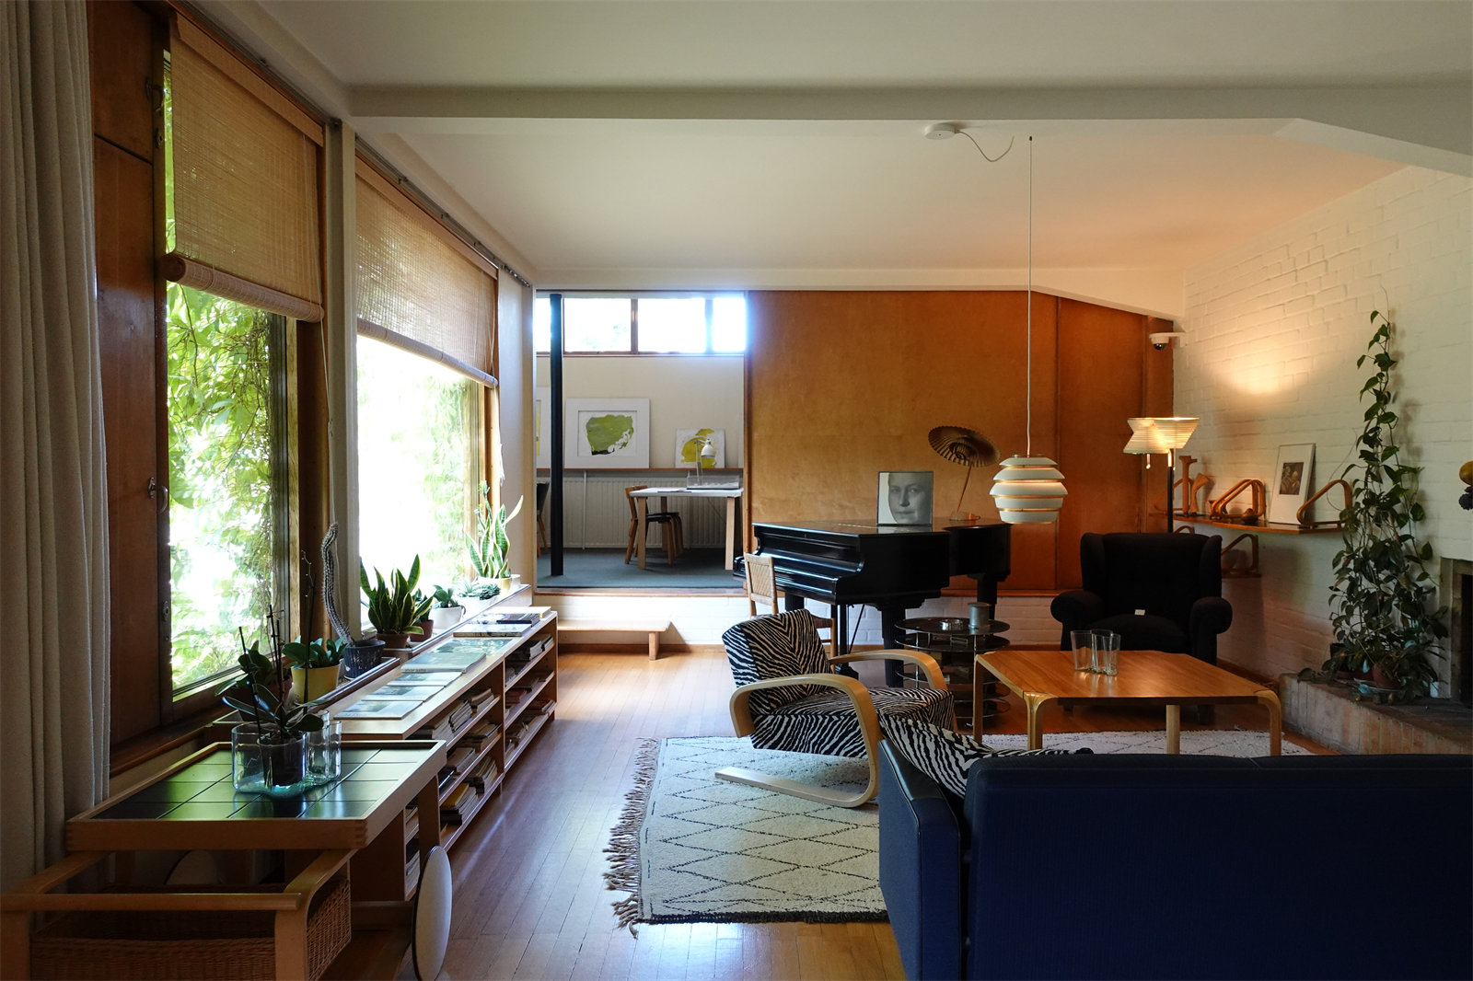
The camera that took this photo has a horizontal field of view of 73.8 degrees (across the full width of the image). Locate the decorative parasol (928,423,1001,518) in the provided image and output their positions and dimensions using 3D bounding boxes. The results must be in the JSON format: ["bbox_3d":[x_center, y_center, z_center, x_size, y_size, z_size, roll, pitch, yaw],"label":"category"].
[{"bbox_3d":[1.582,-0.124,6.789,0.490,0.655,0.480,0,1,0],"label":"decorative parasol"}]

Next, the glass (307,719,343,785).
[{"bbox_3d":[-1.072,0.672,2.561,0.090,0.153,0.090,0,1,0],"label":"glass"}]

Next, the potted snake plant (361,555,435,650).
[{"bbox_3d":[-1.427,0.466,4.152,0.300,0.390,0.270,0,1,0],"label":"potted snake plant"}]

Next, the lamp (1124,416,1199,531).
[{"bbox_3d":[2.750,0.372,6.343,0.480,1.700,0.460,0,1,0],"label":"lamp"}]

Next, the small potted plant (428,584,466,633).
[{"bbox_3d":[-1.272,0.507,4.312,0.150,0.195,0.150,0,1,0],"label":"small potted plant"}]

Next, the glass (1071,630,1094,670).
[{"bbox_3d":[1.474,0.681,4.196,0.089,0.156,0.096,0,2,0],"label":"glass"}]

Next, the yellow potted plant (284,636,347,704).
[{"bbox_3d":[-1.380,0.580,3.244,0.190,0.210,0.180,0,1,0],"label":"yellow potted plant"}]

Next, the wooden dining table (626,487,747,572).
[{"bbox_3d":[-0.445,0.362,10.311,1.050,0.727,2.380,0,1,0],"label":"wooden dining table"}]

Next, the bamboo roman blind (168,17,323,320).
[{"bbox_3d":[-1.543,-0.976,3.177,0.085,0.740,0.980,0,1,0],"label":"bamboo roman blind"}]

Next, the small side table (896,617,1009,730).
[{"bbox_3d":[1.174,0.990,5.369,0.610,0.500,0.610,0,1,0],"label":"small side table"}]

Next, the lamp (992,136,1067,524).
[{"bbox_3d":[1.248,-0.680,4.157,0.333,1.655,0.333,0,1,0],"label":"lamp"}]

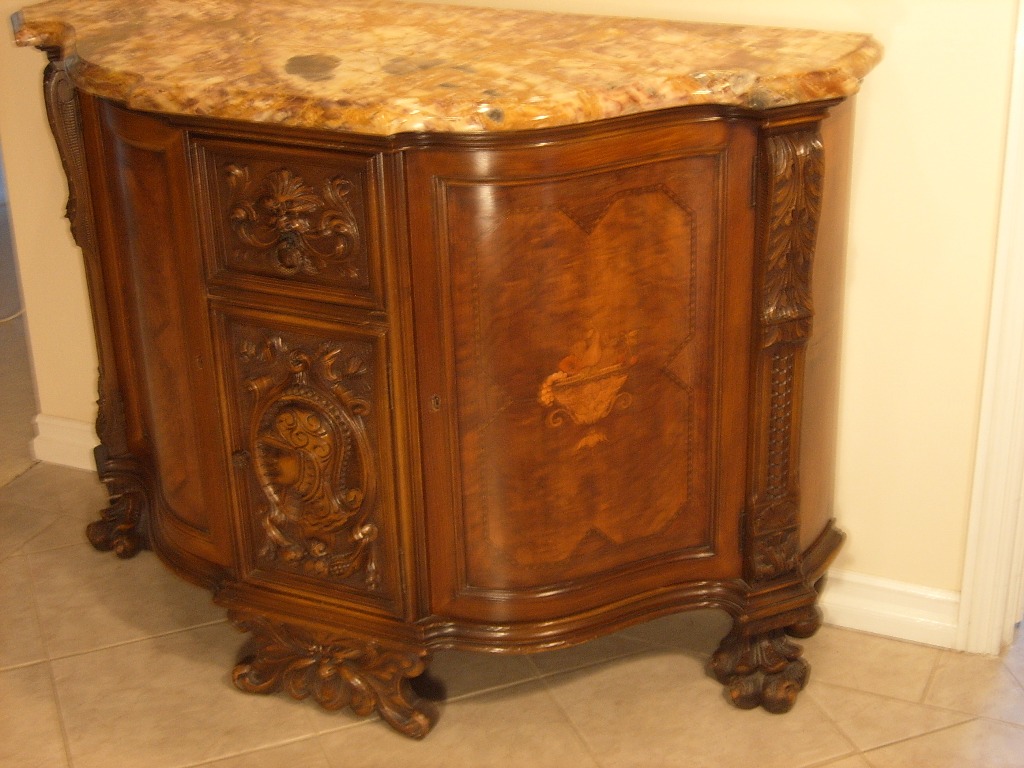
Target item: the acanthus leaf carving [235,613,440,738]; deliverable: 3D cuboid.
[{"bbox_3d":[-0.243,0.380,2.293,0.337,0.155,0.083,9,27,23],"label":"acanthus leaf carving"}]

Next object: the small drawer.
[{"bbox_3d":[-0.270,-0.196,2.006,0.252,0.193,0.033,9,27,23],"label":"small drawer"}]

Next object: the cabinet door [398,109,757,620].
[{"bbox_3d":[0.097,0.004,2.064,0.431,0.641,0.069,-6,25,-9],"label":"cabinet door"}]

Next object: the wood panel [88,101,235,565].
[{"bbox_3d":[-0.525,-0.098,2.327,0.069,0.641,0.431,-16,28,-27],"label":"wood panel"}]

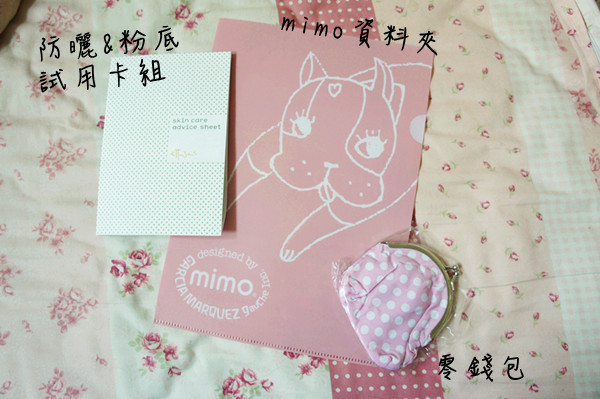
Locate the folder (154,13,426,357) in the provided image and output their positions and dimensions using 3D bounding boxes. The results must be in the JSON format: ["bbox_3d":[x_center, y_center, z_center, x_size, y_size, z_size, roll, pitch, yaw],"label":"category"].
[{"bbox_3d":[0.001,-0.019,0.432,0.220,0.003,0.310,9,81,4],"label":"folder"}]

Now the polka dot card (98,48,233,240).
[{"bbox_3d":[-0.130,-0.055,0.440,0.124,0.008,0.181,0,80,6],"label":"polka dot card"}]

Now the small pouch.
[{"bbox_3d":[0.095,0.086,0.396,0.110,0.026,0.105,-23,80,-2],"label":"small pouch"}]

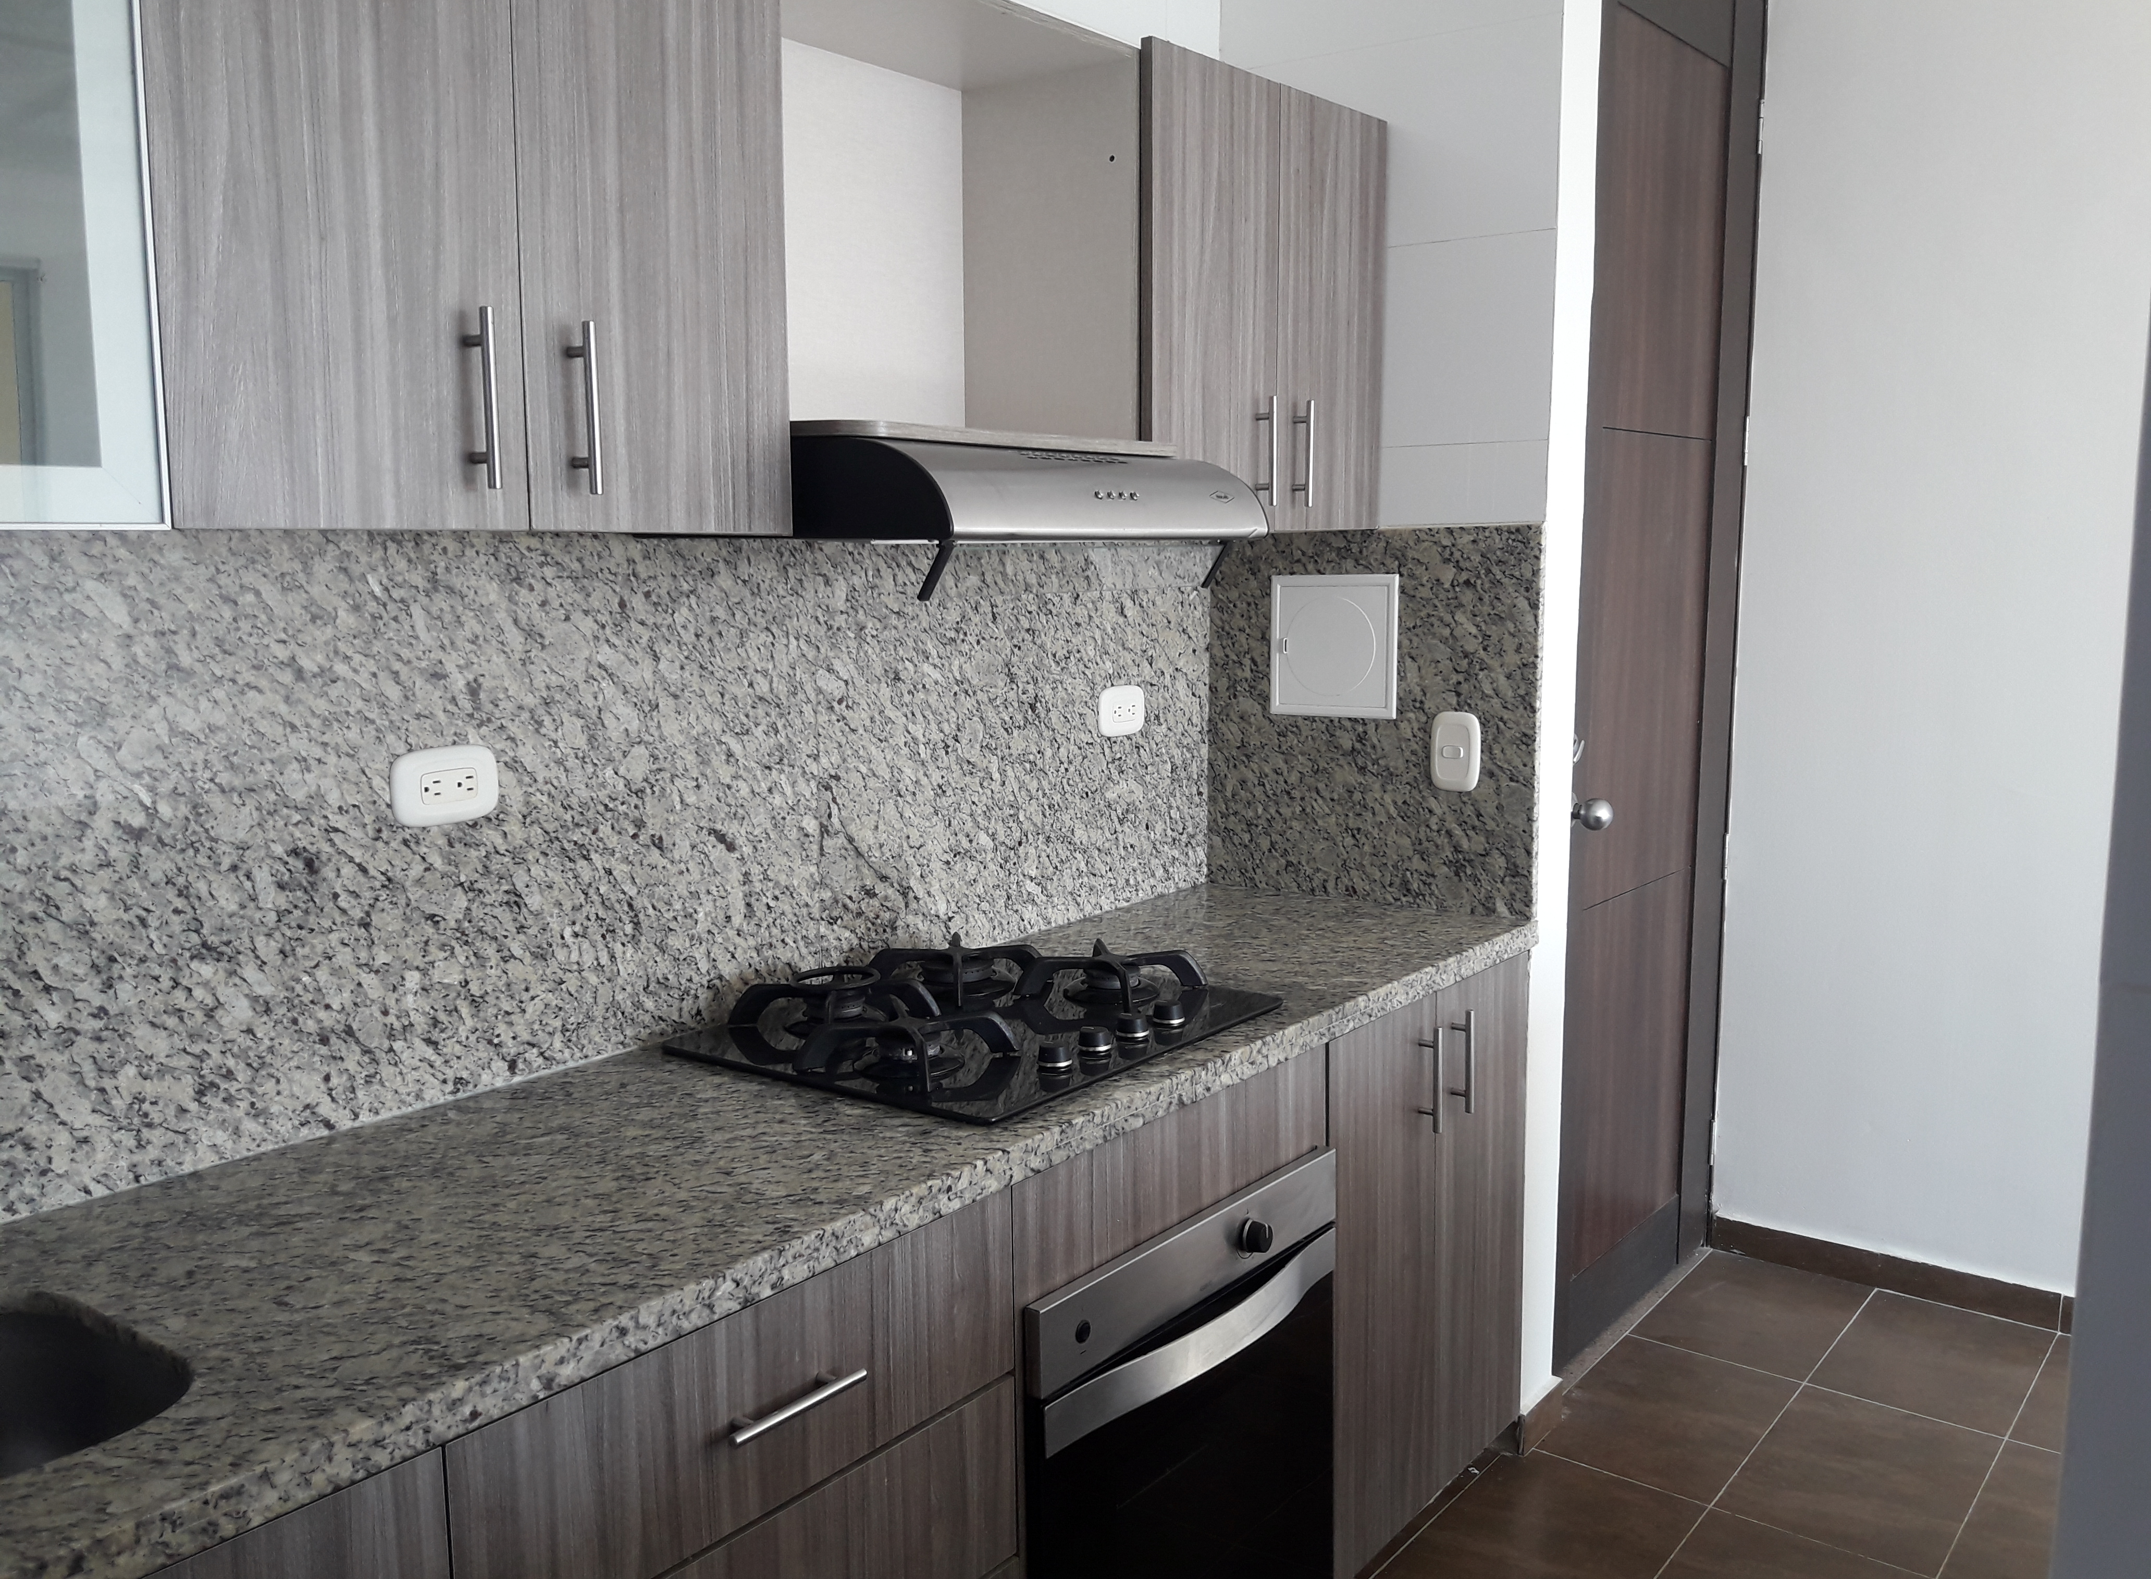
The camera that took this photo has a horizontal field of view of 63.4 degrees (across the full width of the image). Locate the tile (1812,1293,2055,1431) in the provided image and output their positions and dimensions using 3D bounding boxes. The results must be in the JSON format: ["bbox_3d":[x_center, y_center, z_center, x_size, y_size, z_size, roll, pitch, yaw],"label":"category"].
[{"bbox_3d":[1.563,1.037,3.159,0.323,0.012,0.495,6,10,37],"label":"tile"}]

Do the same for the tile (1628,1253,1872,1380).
[{"bbox_3d":[1.310,1.012,3.355,0.319,0.012,0.495,6,10,37],"label":"tile"}]

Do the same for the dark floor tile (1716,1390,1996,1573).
[{"bbox_3d":[1.256,1.092,2.769,0.321,0.012,0.505,6,10,37],"label":"dark floor tile"}]

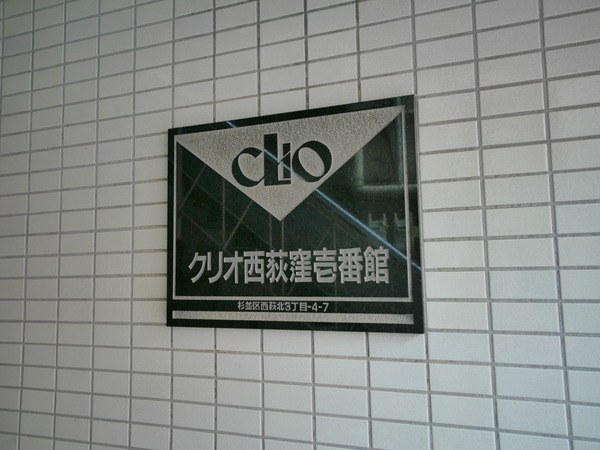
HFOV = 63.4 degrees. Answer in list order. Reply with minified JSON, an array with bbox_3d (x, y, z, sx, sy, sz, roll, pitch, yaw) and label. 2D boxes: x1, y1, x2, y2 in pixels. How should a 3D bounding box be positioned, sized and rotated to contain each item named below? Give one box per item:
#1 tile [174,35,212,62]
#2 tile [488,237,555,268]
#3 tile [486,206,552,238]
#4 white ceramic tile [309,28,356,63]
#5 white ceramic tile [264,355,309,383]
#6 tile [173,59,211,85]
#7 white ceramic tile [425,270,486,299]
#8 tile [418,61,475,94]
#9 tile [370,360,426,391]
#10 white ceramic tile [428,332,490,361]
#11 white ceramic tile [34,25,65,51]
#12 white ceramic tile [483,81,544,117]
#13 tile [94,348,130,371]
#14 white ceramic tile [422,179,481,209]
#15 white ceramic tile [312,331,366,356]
[{"bbox_3d":[-0.222,-0.370,1.018,0.095,0.045,0.008,-3,-6,20],"label":"tile"},{"bbox_3d":[0.352,0.045,0.772,0.095,0.045,0.008,-3,-6,20],"label":"tile"},{"bbox_3d":[0.351,-0.005,0.777,0.095,0.045,0.008,-3,-6,20],"label":"tile"},{"bbox_3d":[0.061,-0.338,0.915,0.095,0.044,0.008,-3,-6,20],"label":"white ceramic tile"},{"bbox_3d":[-0.021,0.265,0.892,0.095,0.045,0.008,-3,-6,20],"label":"white ceramic tile"},{"bbox_3d":[-0.221,-0.321,1.017,0.095,0.045,0.008,-3,-6,20],"label":"tile"},{"bbox_3d":[0.258,0.100,0.802,0.095,0.045,0.008,-3,-6,20],"label":"white ceramic tile"},{"bbox_3d":[0.250,-0.247,0.832,0.095,0.045,0.008,-3,-6,20],"label":"tile"},{"bbox_3d":[0.167,0.253,0.820,0.095,0.045,0.009,-3,-6,20],"label":"tile"},{"bbox_3d":[0.259,0.198,0.789,0.095,0.045,0.008,-3,-6,20],"label":"white ceramic tile"},{"bbox_3d":[-0.602,-0.450,1.172,0.095,0.045,0.008,-3,-6,20],"label":"white ceramic tile"},{"bbox_3d":[0.346,-0.204,0.794,0.095,0.045,0.008,-3,-6,20],"label":"white ceramic tile"},{"bbox_3d":[-0.396,0.283,1.026,0.095,0.045,0.008,-3,-6,20],"label":"tile"},{"bbox_3d":[0.255,-0.050,0.817,0.095,0.044,0.008,-3,-6,20],"label":"white ceramic tile"},{"bbox_3d":[0.072,0.210,0.863,0.095,0.045,0.008,-3,-6,20],"label":"white ceramic tile"}]

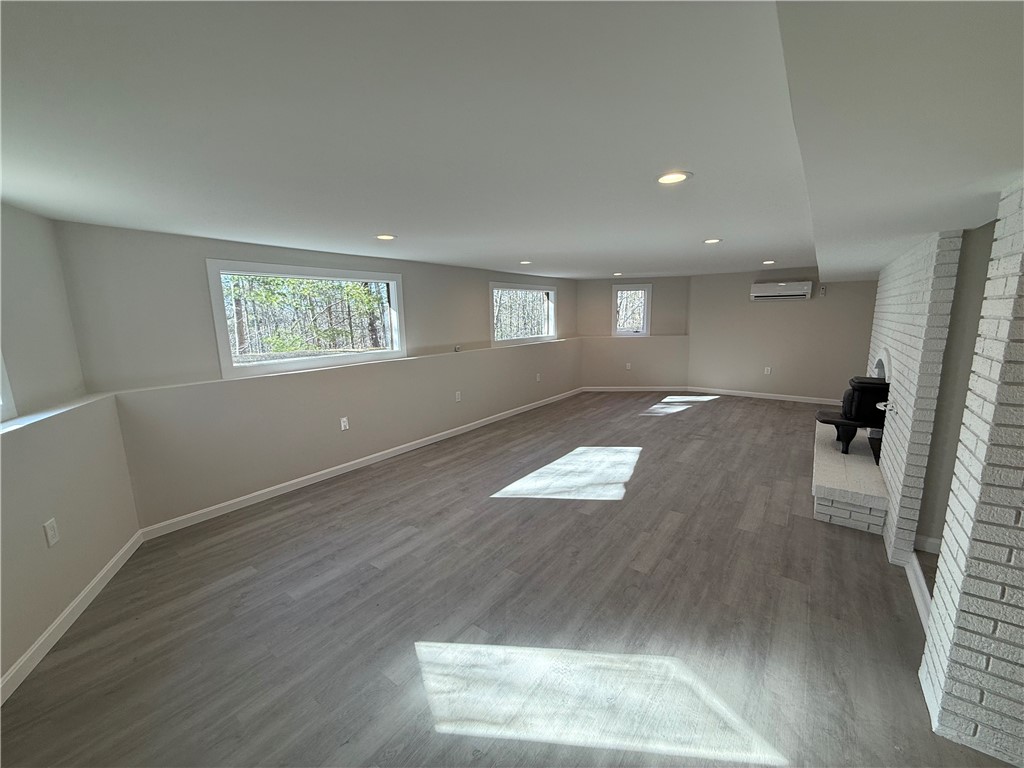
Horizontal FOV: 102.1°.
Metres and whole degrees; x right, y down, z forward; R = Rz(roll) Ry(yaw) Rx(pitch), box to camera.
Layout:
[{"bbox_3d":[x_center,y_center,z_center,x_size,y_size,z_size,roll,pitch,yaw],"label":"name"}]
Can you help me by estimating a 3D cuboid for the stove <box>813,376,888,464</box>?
[{"bbox_3d":[3.168,0.285,3.795,0.590,0.650,0.540,6,12,37],"label":"stove"}]

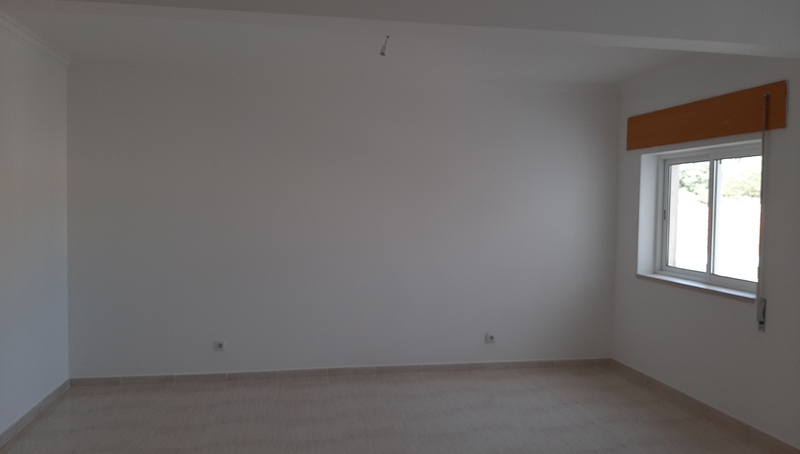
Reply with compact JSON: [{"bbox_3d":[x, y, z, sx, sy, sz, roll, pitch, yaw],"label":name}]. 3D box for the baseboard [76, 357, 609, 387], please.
[{"bbox_3d":[-0.341,1.298,5.604,4.866,0.075,0.014,0,3,-10],"label":"baseboard"}]

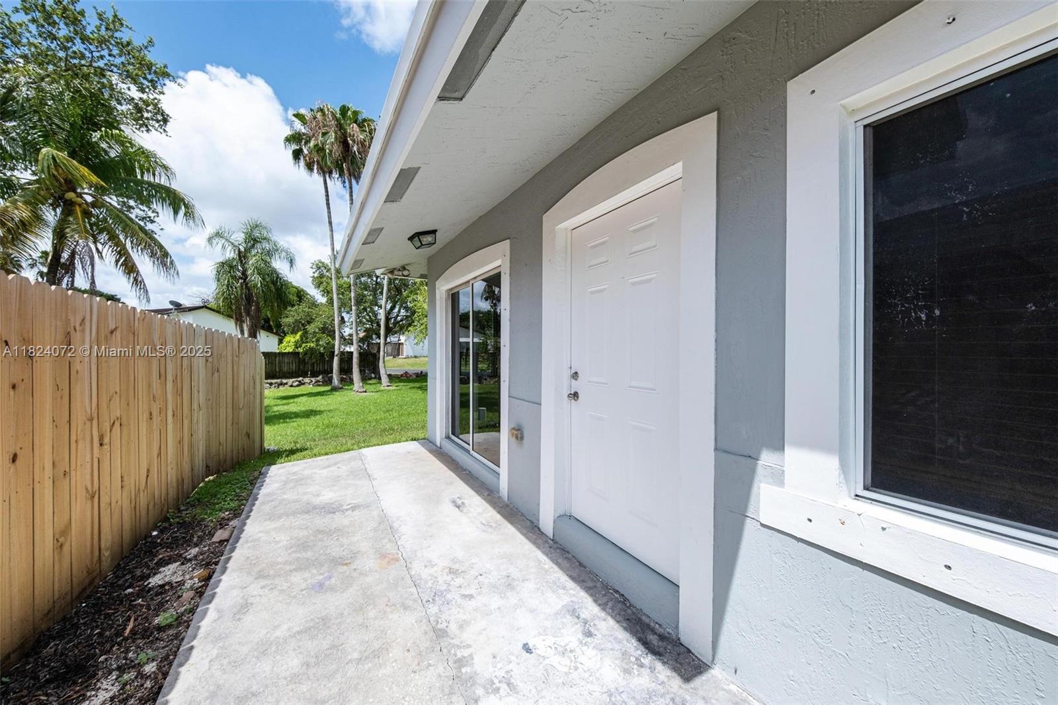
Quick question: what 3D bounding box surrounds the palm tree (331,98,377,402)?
[{"bbox_3d":[-7.020,-4.000,14.000,2.200,11.200,2.200,0,0,-32],"label":"palm tree"}]

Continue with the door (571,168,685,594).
[{"bbox_3d":[0.563,0.155,2.113,0.070,2.030,0.910,0,0,-32],"label":"door"}]

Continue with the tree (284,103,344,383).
[{"bbox_3d":[-9.250,-4.400,15.250,2.400,12.000,2.400,0,0,-32],"label":"tree"}]

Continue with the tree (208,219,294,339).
[{"bbox_3d":[-13.250,-2.400,17.000,3.400,7.900,3.400,0,0,-32],"label":"tree"}]

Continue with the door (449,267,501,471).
[{"bbox_3d":[-0.633,0.161,3.960,0.100,2.000,1.720,0,0,-32],"label":"door"}]

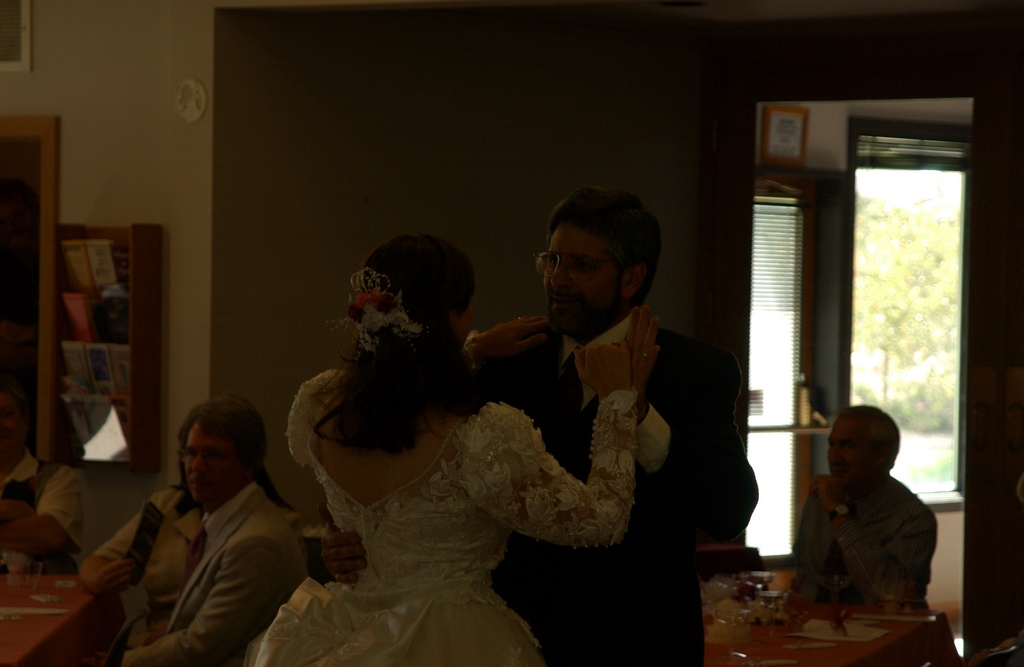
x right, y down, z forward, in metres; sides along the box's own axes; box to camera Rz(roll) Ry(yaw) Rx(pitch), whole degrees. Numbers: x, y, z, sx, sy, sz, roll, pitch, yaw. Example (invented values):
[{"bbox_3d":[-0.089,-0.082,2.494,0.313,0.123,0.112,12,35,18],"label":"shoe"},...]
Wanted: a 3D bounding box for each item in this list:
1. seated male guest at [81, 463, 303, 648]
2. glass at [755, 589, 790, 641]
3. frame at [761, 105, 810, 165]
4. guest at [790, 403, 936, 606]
[{"bbox_3d":[-0.830,0.851,9.900,0.580,1.270,0.750,1,1,21],"label":"seated male guest"},{"bbox_3d":[0.683,0.737,10.000,0.090,0.124,0.090,1,1,0],"label":"glass"},{"bbox_3d":[1.298,-0.938,18.100,0.030,0.275,0.330,7,4,41],"label":"frame"},{"bbox_3d":[0.960,0.857,11.200,0.550,1.290,0.820,2,1,31],"label":"guest"}]

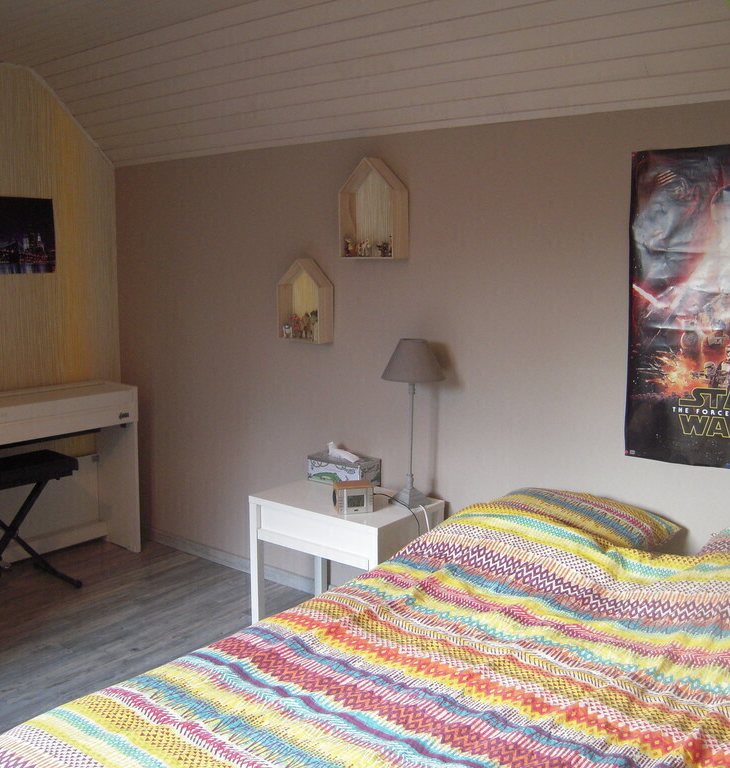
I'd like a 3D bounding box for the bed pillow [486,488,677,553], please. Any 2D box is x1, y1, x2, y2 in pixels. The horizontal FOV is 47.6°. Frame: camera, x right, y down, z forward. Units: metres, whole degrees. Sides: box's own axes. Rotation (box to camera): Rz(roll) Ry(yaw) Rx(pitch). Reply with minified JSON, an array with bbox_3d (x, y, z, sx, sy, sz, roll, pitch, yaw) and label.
[{"bbox_3d":[0.550,0.464,2.482,0.650,0.165,0.460,7,10,37],"label":"bed pillow"}]

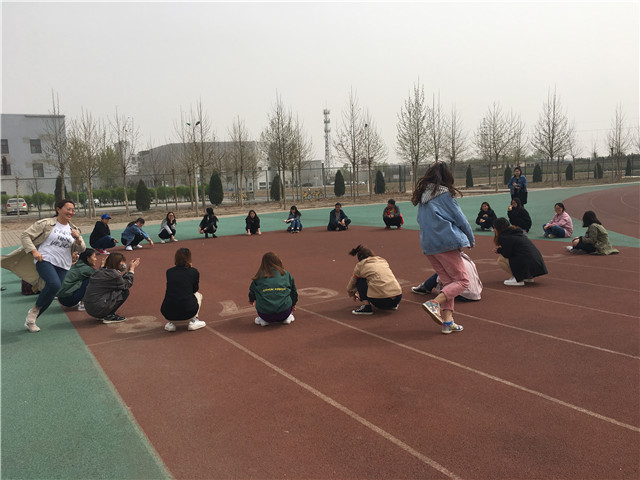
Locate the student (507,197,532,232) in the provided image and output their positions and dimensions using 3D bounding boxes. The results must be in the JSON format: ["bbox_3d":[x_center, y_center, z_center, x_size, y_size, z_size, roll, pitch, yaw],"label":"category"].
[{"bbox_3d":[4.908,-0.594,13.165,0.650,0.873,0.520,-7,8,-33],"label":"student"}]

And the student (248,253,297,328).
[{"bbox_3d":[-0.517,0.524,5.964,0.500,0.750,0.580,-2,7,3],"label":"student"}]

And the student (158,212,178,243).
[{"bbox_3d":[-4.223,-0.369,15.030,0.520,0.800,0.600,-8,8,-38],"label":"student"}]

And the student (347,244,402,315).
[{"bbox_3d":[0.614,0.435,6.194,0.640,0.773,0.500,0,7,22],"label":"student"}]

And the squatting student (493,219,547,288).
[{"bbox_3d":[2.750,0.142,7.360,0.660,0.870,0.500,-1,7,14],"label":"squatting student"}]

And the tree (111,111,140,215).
[{"bbox_3d":[-11.274,-4.420,31.000,1.800,6.100,1.800,-3,6,0],"label":"tree"}]

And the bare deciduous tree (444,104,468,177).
[{"bbox_3d":[10.194,-6.703,39.696,1.800,6.300,1.800,-3,7,0],"label":"bare deciduous tree"}]

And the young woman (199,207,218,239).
[{"bbox_3d":[-3.343,-0.538,16.150,0.500,0.930,0.600,0,7,20],"label":"young woman"}]

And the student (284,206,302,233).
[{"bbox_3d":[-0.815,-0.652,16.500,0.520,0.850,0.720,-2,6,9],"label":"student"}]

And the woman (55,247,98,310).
[{"bbox_3d":[-3.238,0.510,7.220,0.630,0.800,0.460,-6,7,-28],"label":"woman"}]

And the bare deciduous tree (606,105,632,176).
[{"bbox_3d":[30.140,-9.904,53.675,2.500,7.500,2.500,-3,7,0],"label":"bare deciduous tree"}]

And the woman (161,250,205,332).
[{"bbox_3d":[-1.539,0.512,6.000,0.470,0.910,0.640,-2,6,9],"label":"woman"}]

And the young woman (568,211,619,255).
[{"bbox_3d":[4.913,-0.163,9.643,0.840,0.740,0.600,-1,7,16],"label":"young woman"}]

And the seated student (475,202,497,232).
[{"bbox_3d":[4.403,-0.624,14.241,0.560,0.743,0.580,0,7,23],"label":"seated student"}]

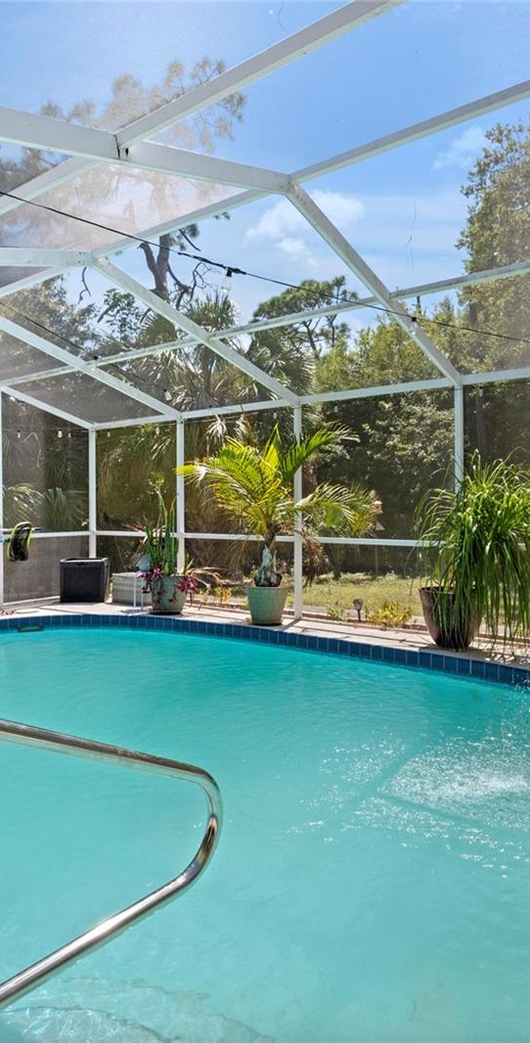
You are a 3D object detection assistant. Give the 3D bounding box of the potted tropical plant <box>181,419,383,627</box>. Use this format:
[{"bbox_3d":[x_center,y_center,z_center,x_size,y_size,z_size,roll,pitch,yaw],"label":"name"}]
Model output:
[{"bbox_3d":[0.130,0.046,6.652,2.100,2.170,1.750,0,1,0],"label":"potted tropical plant"}]

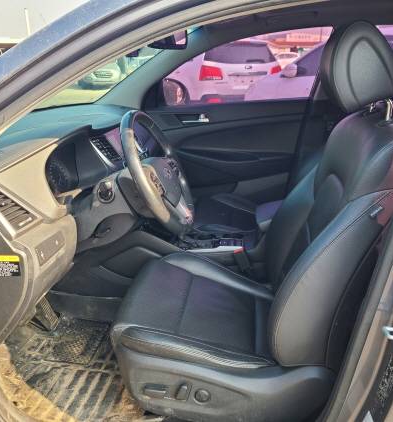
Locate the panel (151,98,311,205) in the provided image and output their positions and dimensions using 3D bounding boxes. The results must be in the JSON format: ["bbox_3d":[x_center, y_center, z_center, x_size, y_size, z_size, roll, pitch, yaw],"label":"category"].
[{"bbox_3d":[0.107,-0.273,2.251,0.900,0.640,0.130,2,20,7],"label":"panel"}]

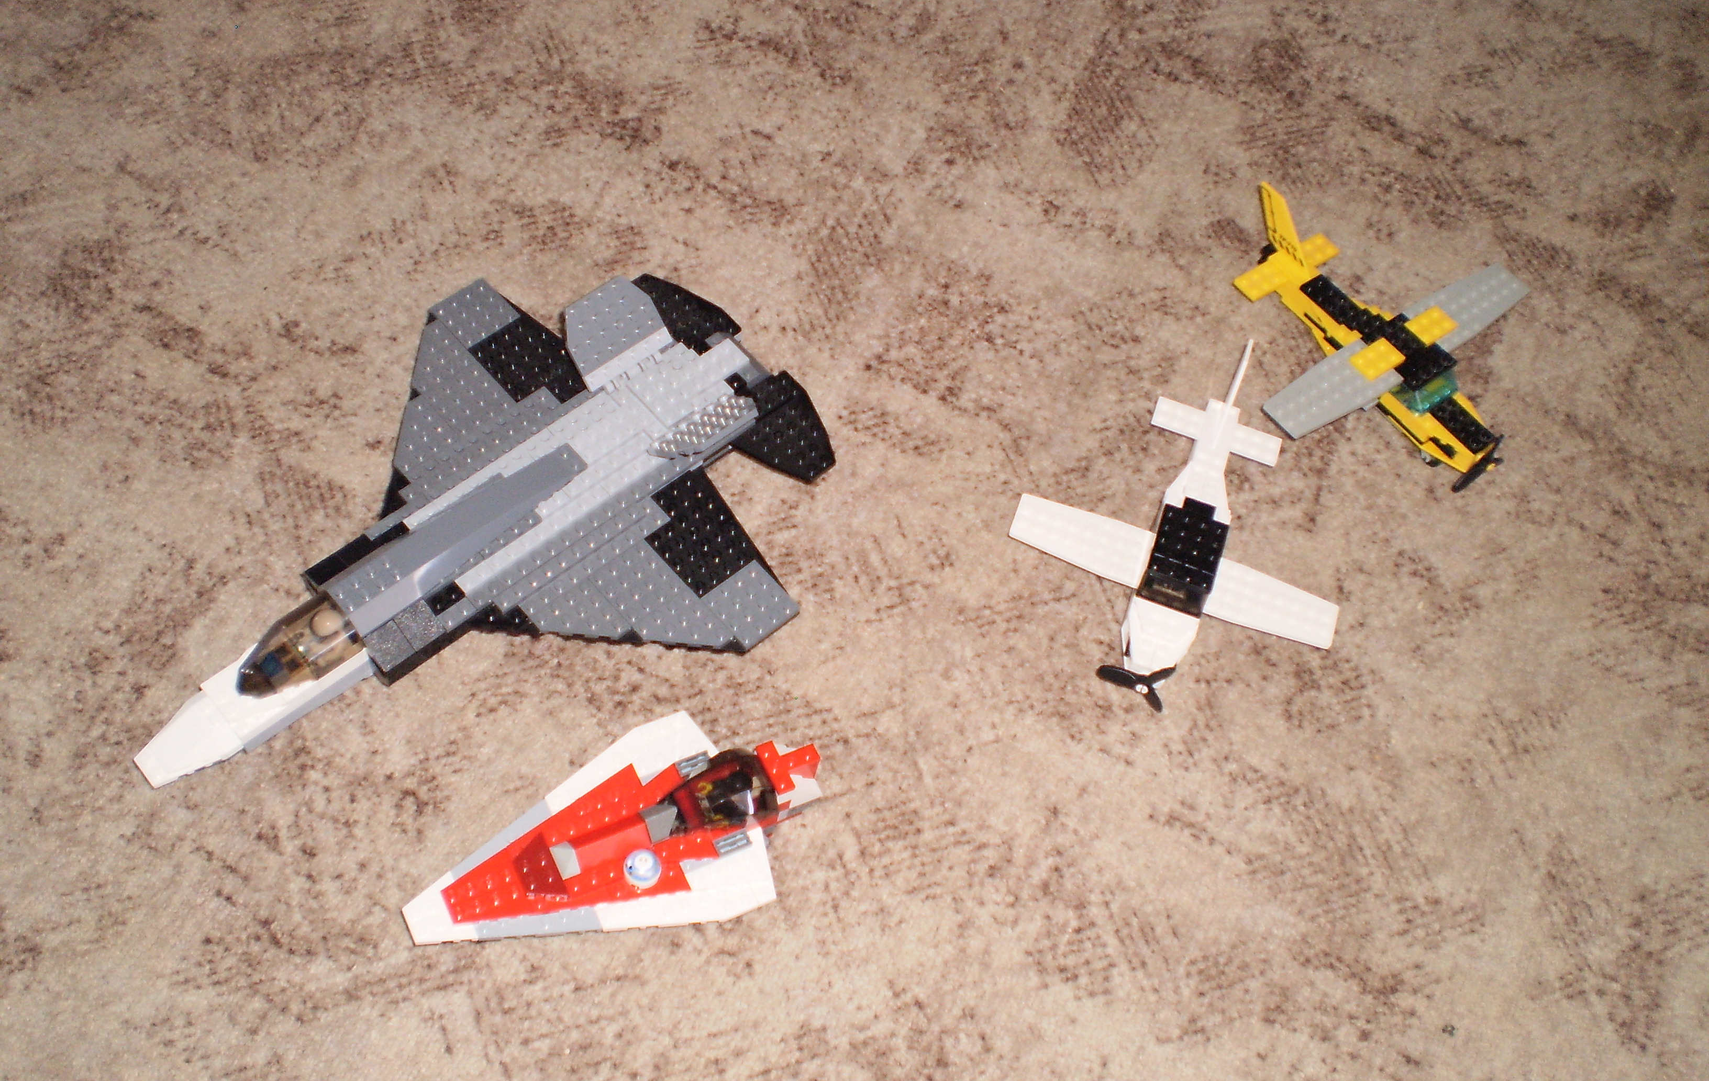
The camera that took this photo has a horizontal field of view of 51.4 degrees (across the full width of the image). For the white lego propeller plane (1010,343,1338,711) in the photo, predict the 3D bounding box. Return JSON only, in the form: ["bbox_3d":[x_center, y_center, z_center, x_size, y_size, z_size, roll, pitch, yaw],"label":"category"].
[{"bbox_3d":[0.162,-0.010,0.860,0.160,0.066,0.181,20,60,5],"label":"white lego propeller plane"}]

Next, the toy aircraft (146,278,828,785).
[{"bbox_3d":[-0.170,-0.003,0.801,0.342,0.086,0.240,-36,69,-24],"label":"toy aircraft"}]

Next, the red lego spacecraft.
[{"bbox_3d":[-0.099,0.128,0.756,0.187,0.039,0.096,-20,64,-21],"label":"red lego spacecraft"}]

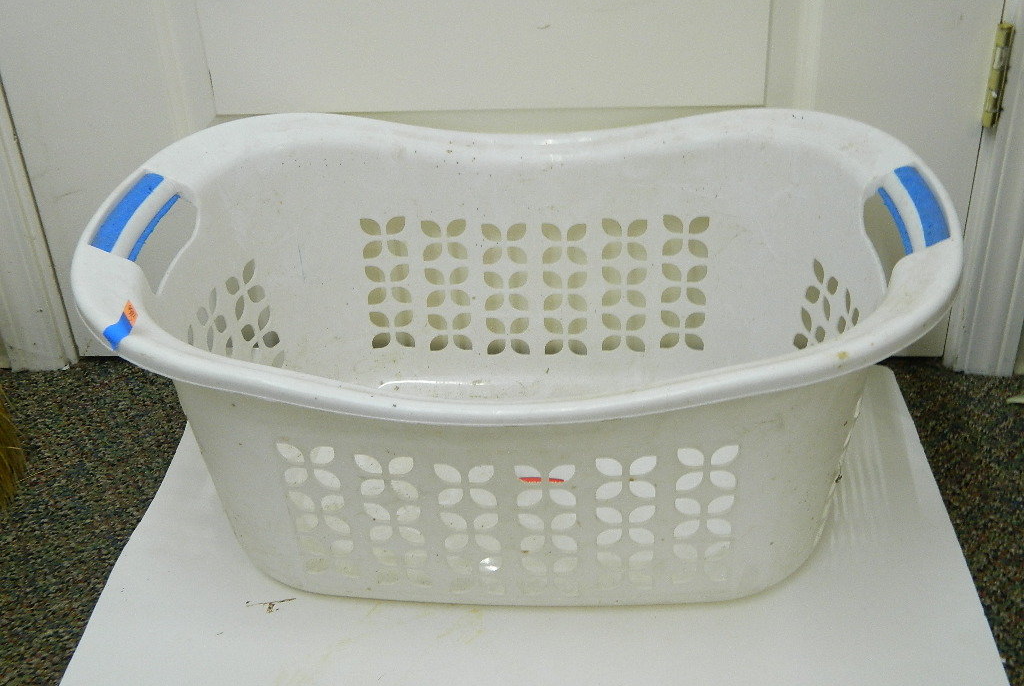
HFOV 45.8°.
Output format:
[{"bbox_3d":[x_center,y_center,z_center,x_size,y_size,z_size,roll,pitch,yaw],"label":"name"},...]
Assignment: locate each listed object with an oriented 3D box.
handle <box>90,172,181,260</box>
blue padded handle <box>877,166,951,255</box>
[{"bbox_3d":[-0.298,-0.099,0.972,0.035,0.026,0.122,0,32,5],"label":"handle"},{"bbox_3d":[0.302,-0.099,0.921,0.035,0.026,0.122,0,32,5],"label":"blue padded handle"}]

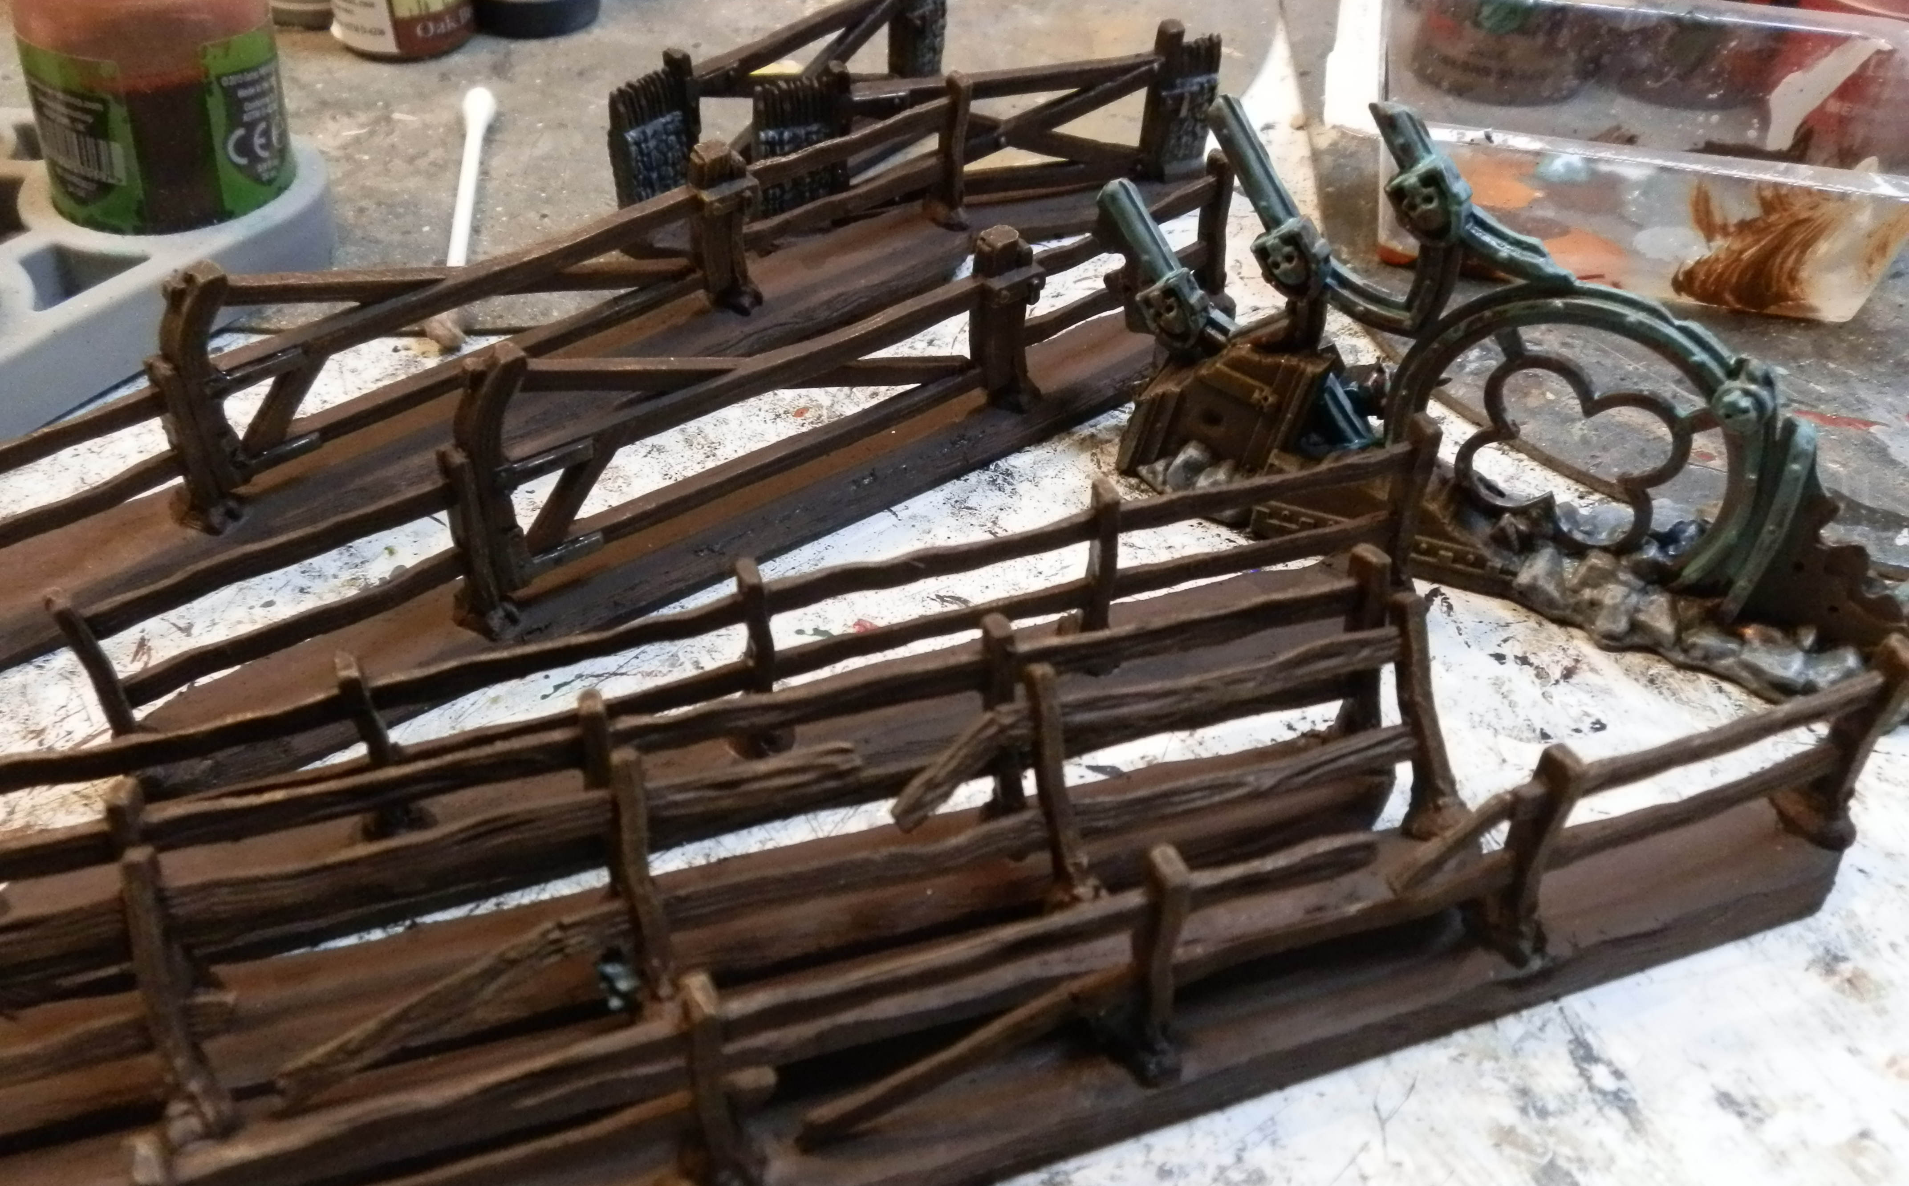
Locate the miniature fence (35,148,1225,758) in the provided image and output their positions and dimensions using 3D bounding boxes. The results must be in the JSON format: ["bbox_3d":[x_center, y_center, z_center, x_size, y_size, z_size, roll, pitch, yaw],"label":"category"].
[{"bbox_3d":[-0.019,-0.022,0.163,0.141,0.033,0.015,-26,47,-29],"label":"miniature fence"}]

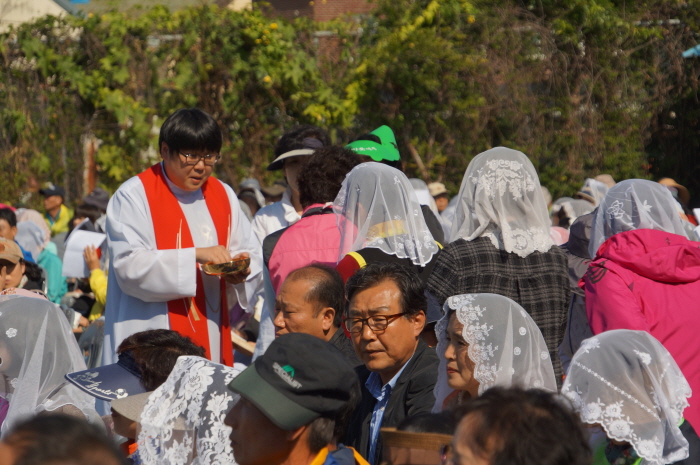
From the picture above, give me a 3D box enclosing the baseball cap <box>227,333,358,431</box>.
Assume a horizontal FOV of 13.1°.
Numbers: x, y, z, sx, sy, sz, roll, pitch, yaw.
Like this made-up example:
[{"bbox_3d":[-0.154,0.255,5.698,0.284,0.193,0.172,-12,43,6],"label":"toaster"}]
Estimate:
[{"bbox_3d":[-0.106,0.281,5.800,0.260,0.145,0.180,-19,36,-38],"label":"baseball cap"}]

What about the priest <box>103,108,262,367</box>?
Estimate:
[{"bbox_3d":[-0.510,0.475,9.250,0.530,1.700,0.430,-1,2,-30],"label":"priest"}]

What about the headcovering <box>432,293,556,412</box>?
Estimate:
[{"bbox_3d":[0.338,0.289,7.100,0.300,0.310,0.280,-1,2,-31],"label":"headcovering"}]

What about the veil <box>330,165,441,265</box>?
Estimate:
[{"bbox_3d":[0.101,-0.052,8.750,0.290,0.310,0.290,-1,2,-23],"label":"veil"}]

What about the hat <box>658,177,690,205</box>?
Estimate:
[{"bbox_3d":[2.619,-0.336,25.000,0.360,0.190,0.350,-12,3,1],"label":"hat"}]

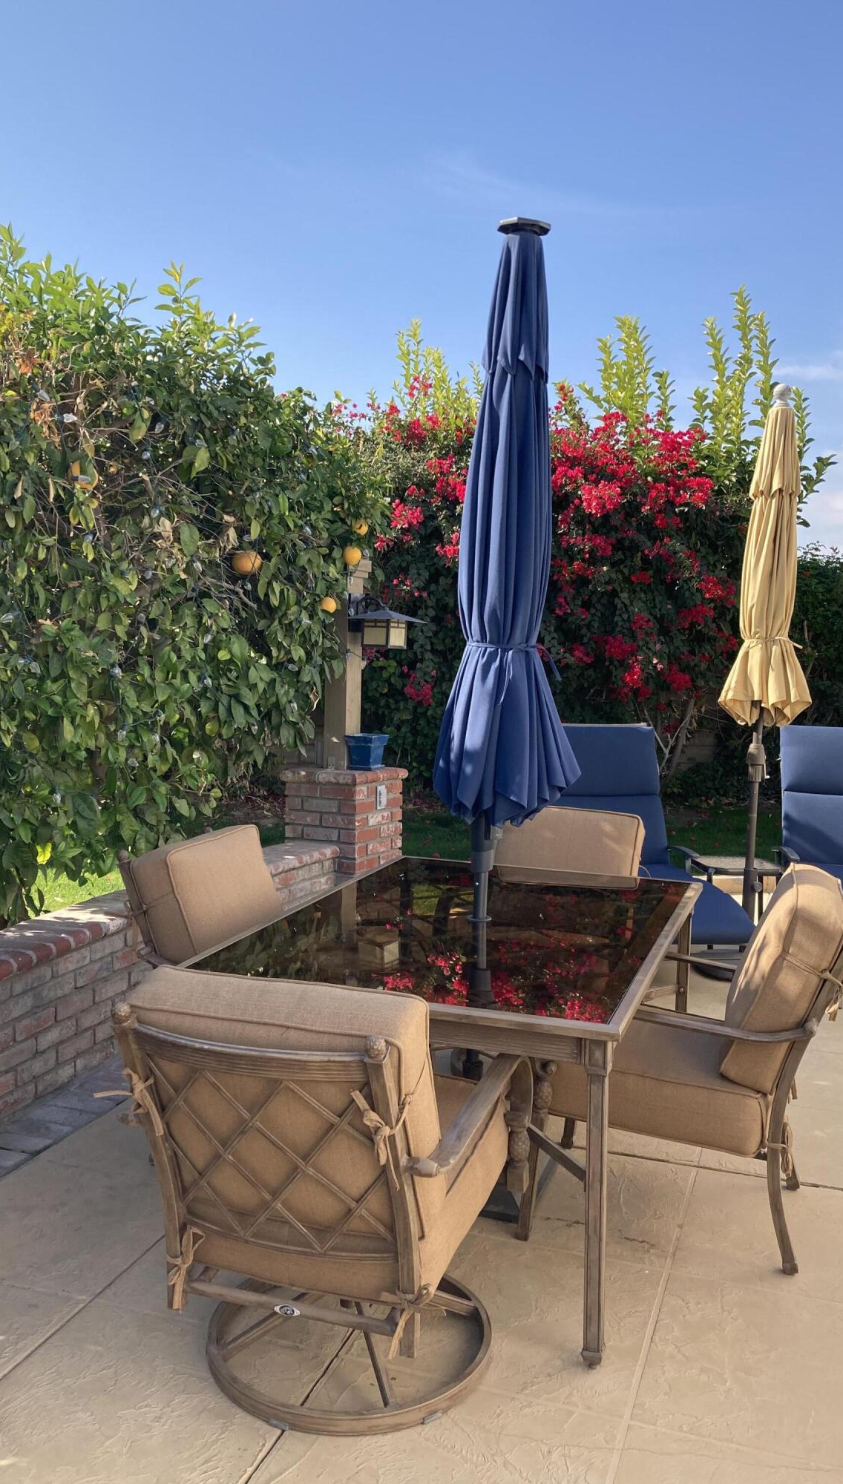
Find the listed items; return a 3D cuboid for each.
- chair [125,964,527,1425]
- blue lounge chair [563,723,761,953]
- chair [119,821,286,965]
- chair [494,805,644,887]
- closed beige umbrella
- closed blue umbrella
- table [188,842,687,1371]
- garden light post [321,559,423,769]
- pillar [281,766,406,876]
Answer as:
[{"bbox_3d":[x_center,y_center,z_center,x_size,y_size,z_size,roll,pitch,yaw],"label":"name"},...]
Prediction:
[{"bbox_3d":[-0.165,0.848,2.356,0.654,0.876,0.876,3,5,19],"label":"chair"},{"bbox_3d":[0.964,0.511,5.498,0.685,1.057,1.712,0,5,-7],"label":"blue lounge chair"},{"bbox_3d":[-0.429,0.732,3.574,0.856,0.896,0.654,3,5,21],"label":"chair"},{"bbox_3d":[0.483,0.676,4.406,0.654,0.896,0.866,3,5,22],"label":"chair"},{"bbox_3d":[1.555,-0.271,5.453,0.423,2.642,0.423,2,5,0],"label":"closed beige umbrella"},{"bbox_3d":[0.225,-0.074,3.234,0.403,2.578,0.393,3,5,0],"label":"closed blue umbrella"},{"bbox_3d":[0.157,0.849,3.311,1.032,0.725,1.596,2,5,19],"label":"table"},{"bbox_3d":[-0.248,-0.383,6.010,0.473,1.057,0.282,4,5,29],"label":"garden light post"},{"bbox_3d":[-0.407,0.551,6.139,0.463,0.831,0.463,4,5,29],"label":"pillar"}]

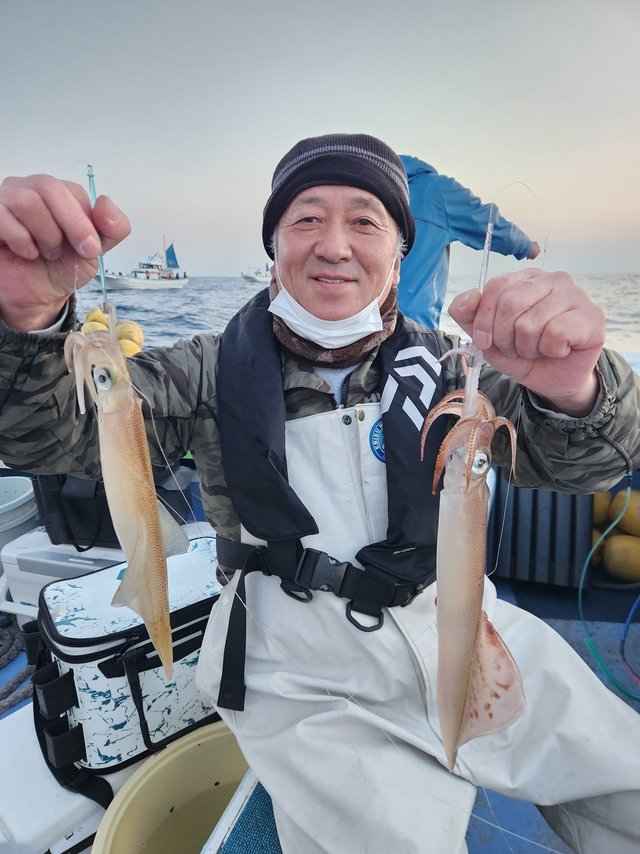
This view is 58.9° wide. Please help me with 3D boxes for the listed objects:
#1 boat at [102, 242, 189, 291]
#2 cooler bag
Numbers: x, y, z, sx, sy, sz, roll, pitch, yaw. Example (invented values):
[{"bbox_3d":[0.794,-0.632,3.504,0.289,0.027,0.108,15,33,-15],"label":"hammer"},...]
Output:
[{"bbox_3d":[-25.031,-23.057,80.000,13.800,6.900,3.500,-6,16,-19],"label":"boat"},{"bbox_3d":[-0.337,0.443,1.164,0.442,0.266,0.262,-11,18,-34],"label":"cooler bag"}]

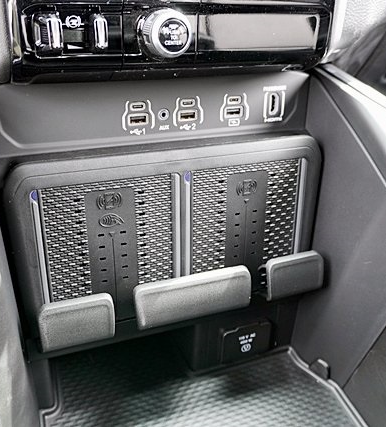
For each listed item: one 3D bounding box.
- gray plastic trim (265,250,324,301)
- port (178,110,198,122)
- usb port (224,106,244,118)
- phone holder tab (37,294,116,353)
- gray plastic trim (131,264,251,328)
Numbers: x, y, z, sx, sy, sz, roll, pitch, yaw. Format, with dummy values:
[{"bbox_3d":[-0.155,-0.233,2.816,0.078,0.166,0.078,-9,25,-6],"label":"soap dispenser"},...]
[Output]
[{"bbox_3d":[0.093,0.057,0.463,0.056,0.035,0.016,-9,23,-21],"label":"gray plastic trim"},{"bbox_3d":[-0.005,-0.080,0.407,0.017,0.008,0.008,-9,16,-21],"label":"port"},{"bbox_3d":[0.033,-0.086,0.421,0.017,0.008,0.008,-9,16,-21],"label":"usb port"},{"bbox_3d":[-0.091,0.085,0.392,0.056,0.035,0.016,-9,23,-21],"label":"phone holder tab"},{"bbox_3d":[0.002,0.070,0.427,0.103,0.035,0.016,-9,23,-21],"label":"gray plastic trim"}]

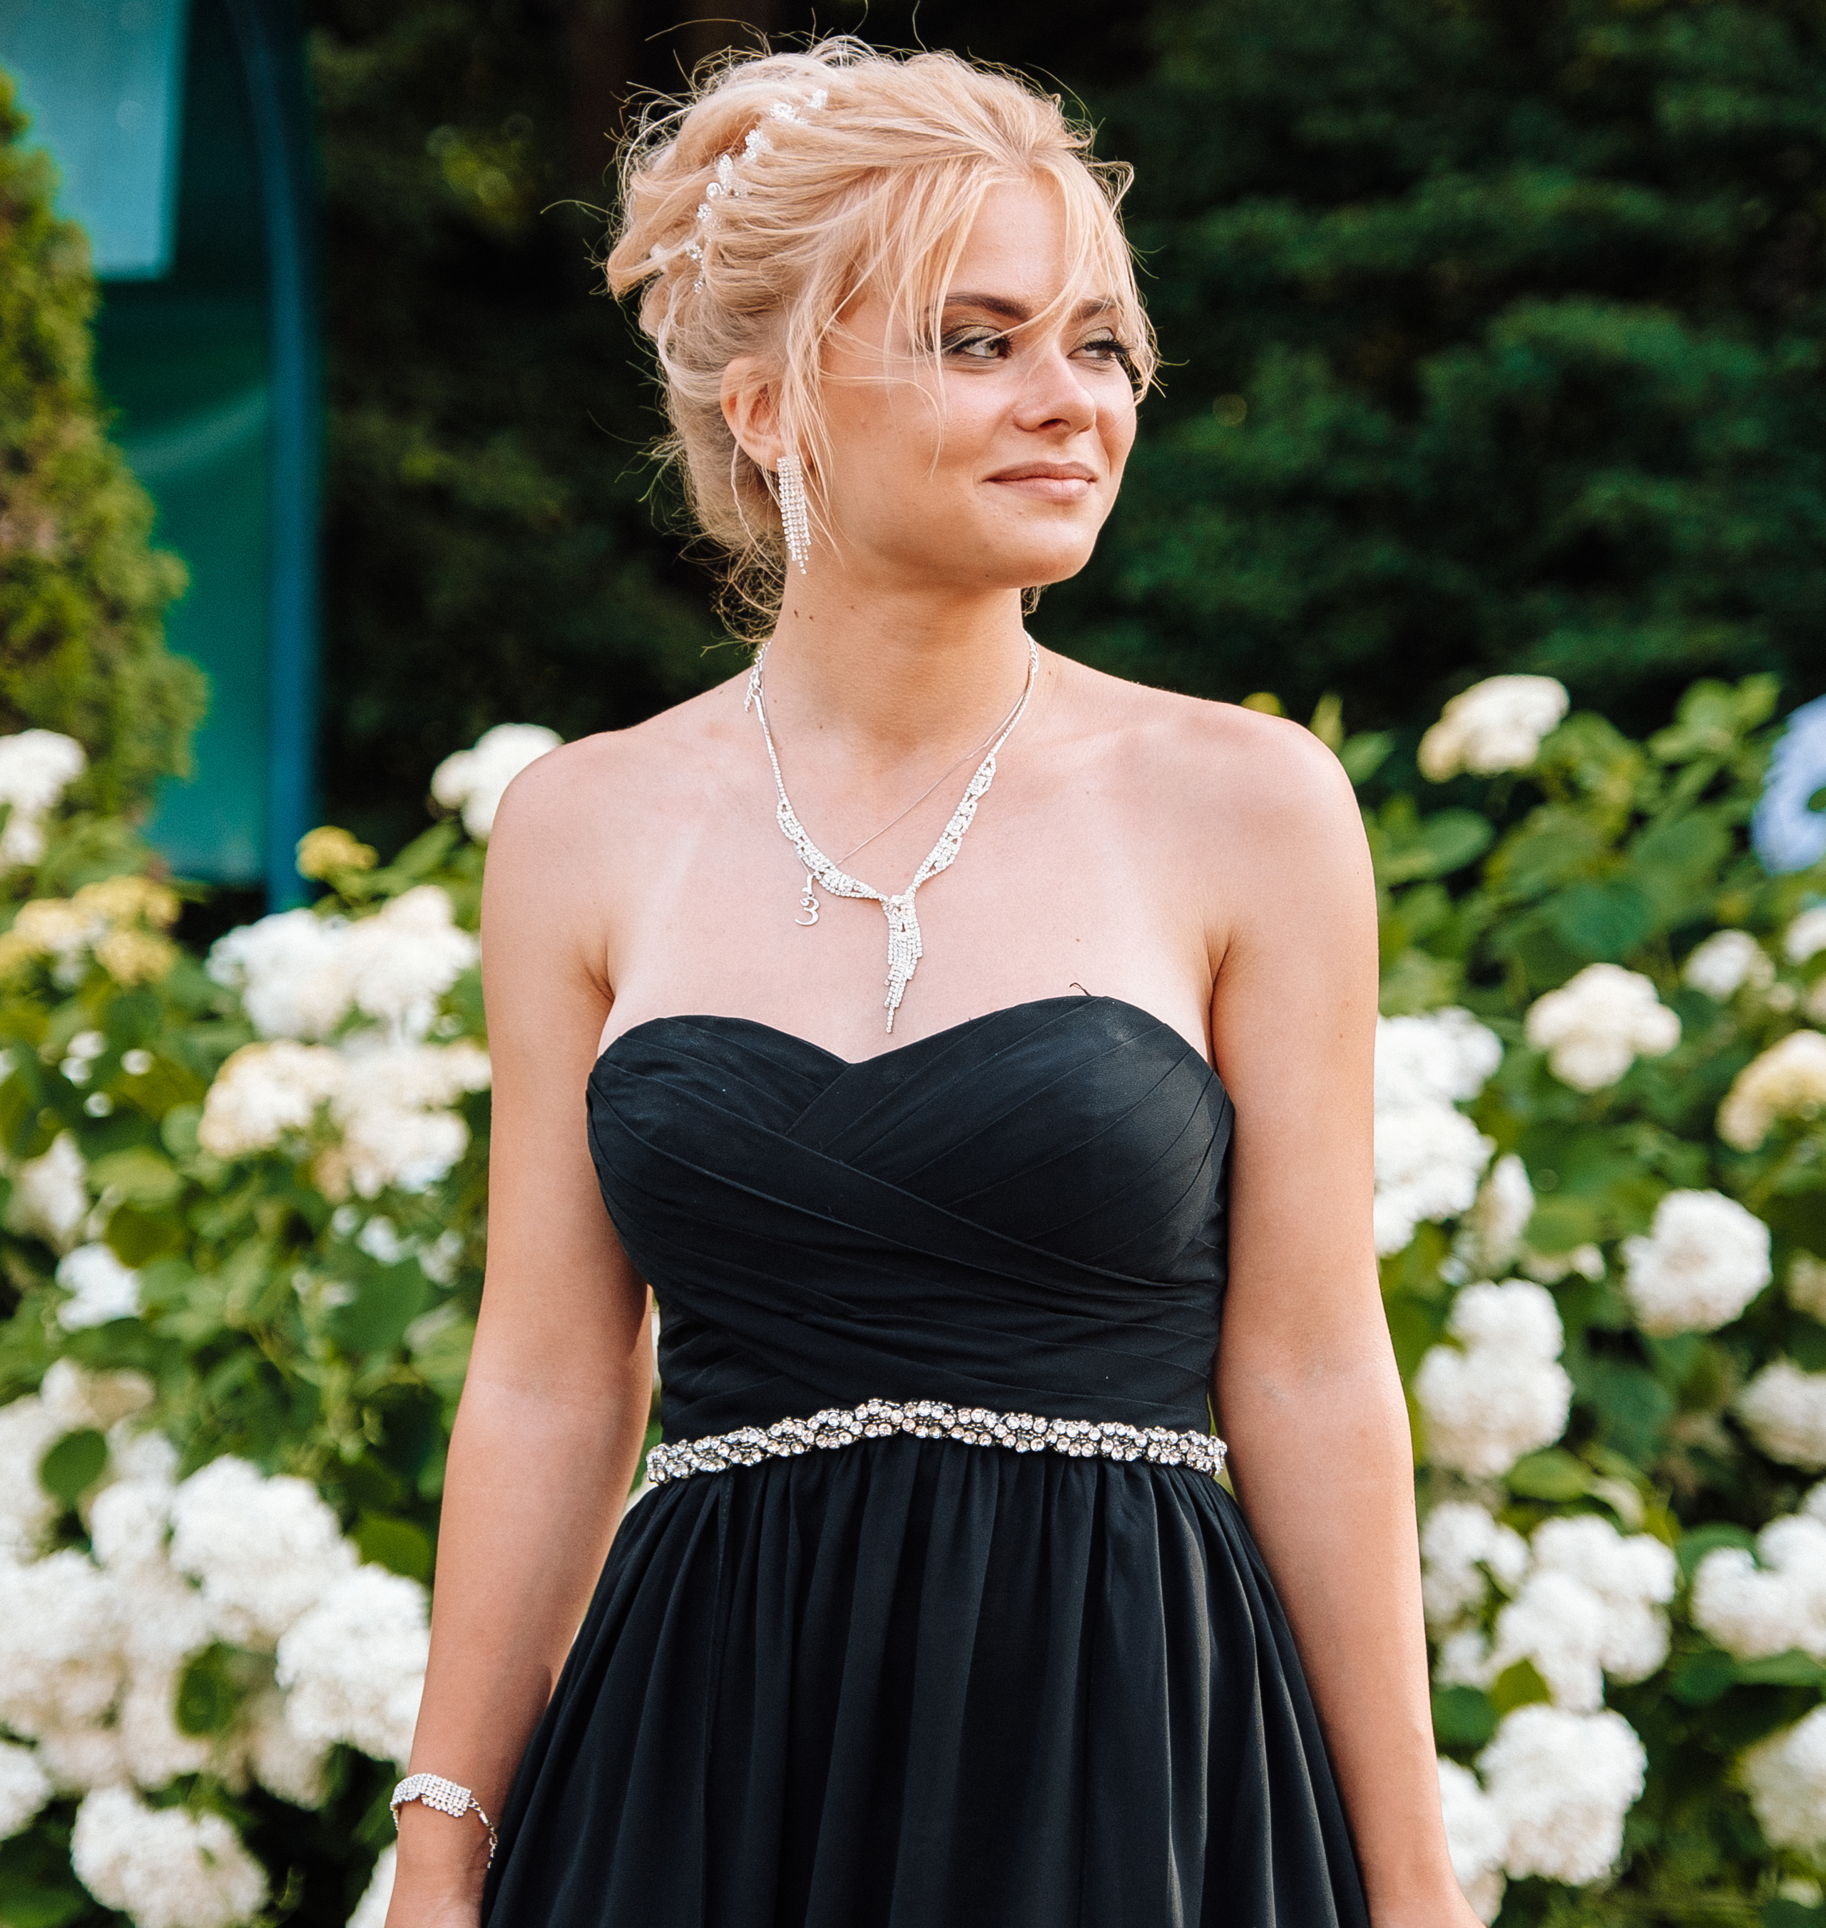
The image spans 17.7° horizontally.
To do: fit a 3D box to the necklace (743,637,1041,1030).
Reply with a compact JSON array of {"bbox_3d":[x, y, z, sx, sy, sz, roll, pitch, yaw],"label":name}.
[{"bbox_3d":[-0.009,-0.062,2.660,0.135,0.183,0.125,0,2,10],"label":"necklace"}]

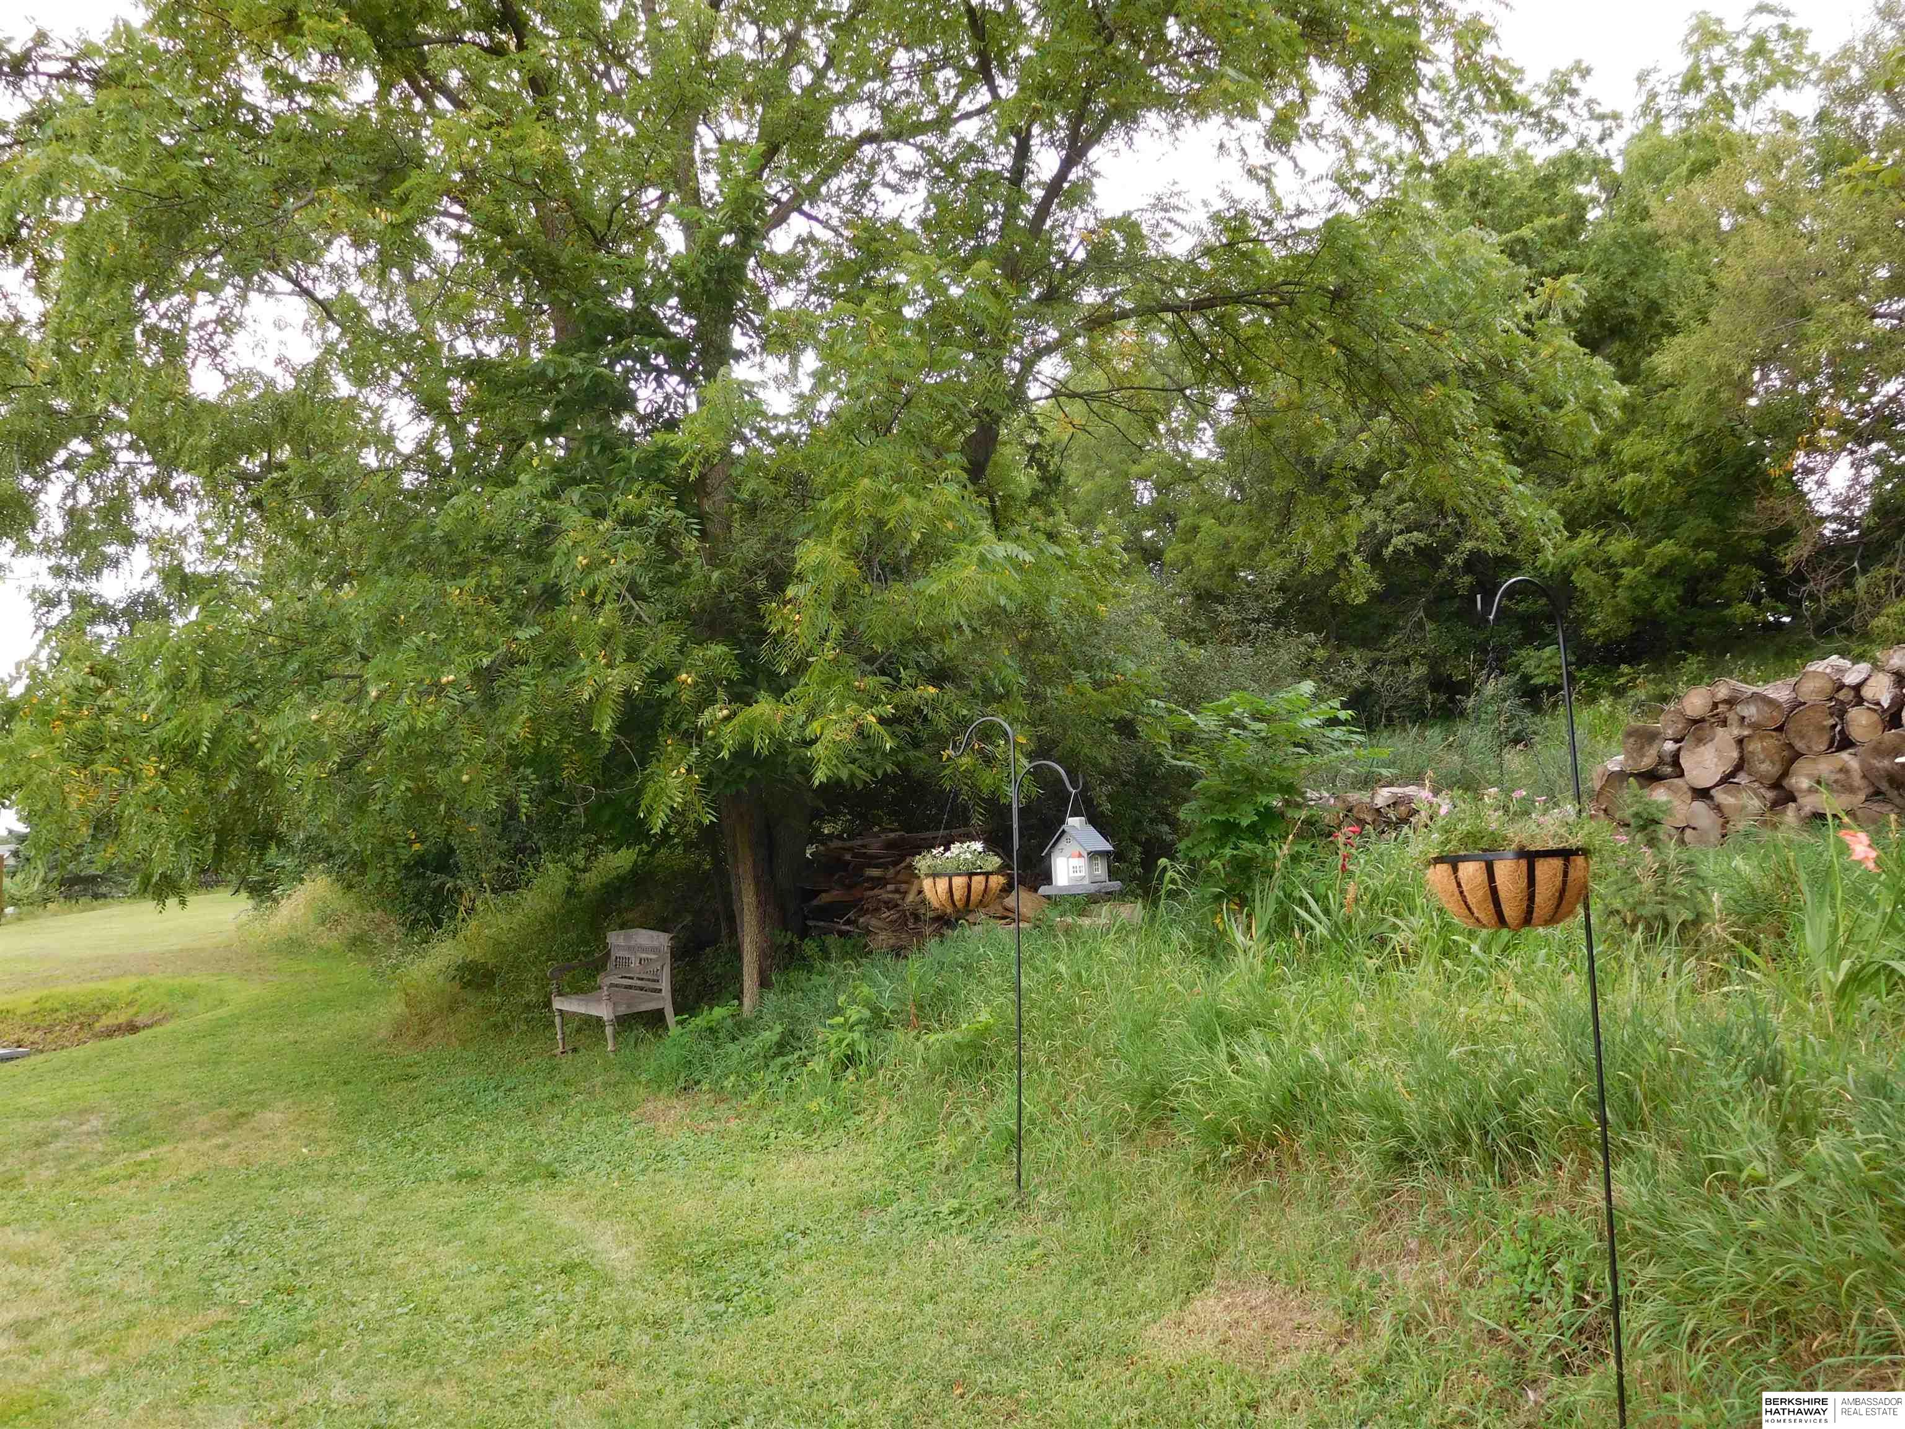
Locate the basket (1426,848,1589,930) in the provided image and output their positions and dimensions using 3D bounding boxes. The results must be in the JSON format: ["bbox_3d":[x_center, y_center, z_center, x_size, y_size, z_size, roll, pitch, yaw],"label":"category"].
[{"bbox_3d":[1.303,0.411,3.220,0.350,0.178,0.350,-4,-7,22],"label":"basket"}]

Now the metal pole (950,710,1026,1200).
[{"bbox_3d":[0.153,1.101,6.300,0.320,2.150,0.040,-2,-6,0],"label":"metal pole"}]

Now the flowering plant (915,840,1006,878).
[{"bbox_3d":[0.031,0.666,6.350,0.410,0.170,0.380,-2,-6,0],"label":"flowering plant"}]

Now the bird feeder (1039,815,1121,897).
[{"bbox_3d":[0.586,0.647,6.300,0.275,0.340,0.275,-6,-8,35],"label":"bird feeder"}]

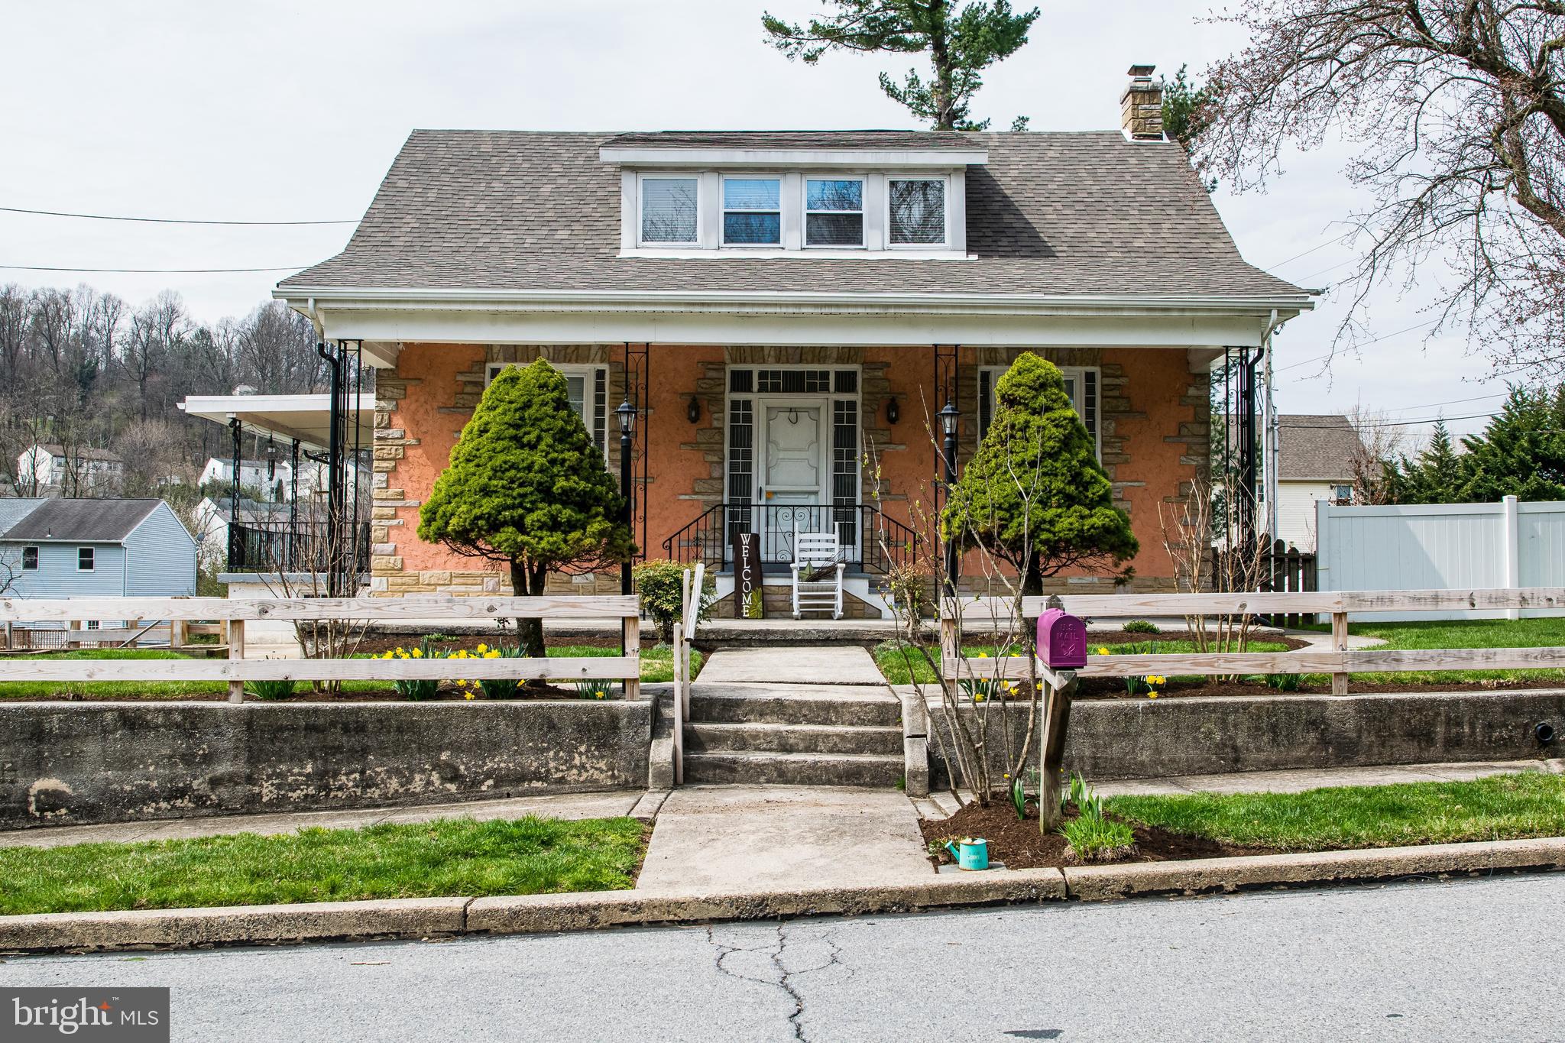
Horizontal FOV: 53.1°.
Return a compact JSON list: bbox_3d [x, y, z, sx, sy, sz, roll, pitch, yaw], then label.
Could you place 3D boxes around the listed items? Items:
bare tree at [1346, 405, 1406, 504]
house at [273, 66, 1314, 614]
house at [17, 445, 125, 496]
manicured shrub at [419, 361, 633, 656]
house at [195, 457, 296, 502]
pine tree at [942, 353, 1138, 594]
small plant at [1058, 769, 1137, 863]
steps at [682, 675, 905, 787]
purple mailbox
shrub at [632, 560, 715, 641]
[{"bbox_3d":[14.385,-0.443,38.000,1.900,4.754,1.900,0,-2,-1],"label":"bare tree"},{"bbox_3d":[0.047,-2.701,22.564,11.483,8.077,10.600,0,-2,-1],"label":"house"},{"bbox_3d":[-119.515,-8.965,262.967,9.131,7.199,13.128,-1,-3,30],"label":"house"},{"bbox_3d":[-1.743,0.012,10.650,1.470,2.220,1.470,0,-2,-1],"label":"manicured shrub"},{"bbox_3d":[-79.472,-6.006,231.566,6.217,6.174,11.672,-1,-3,35],"label":"house"},{"bbox_3d":[1.760,-0.025,10.700,1.340,2.256,1.340,0,-2,-1],"label":"pine tree"},{"bbox_3d":[1.630,1.519,8.100,0.400,0.405,0.400,0,-2,-1],"label":"small plant"},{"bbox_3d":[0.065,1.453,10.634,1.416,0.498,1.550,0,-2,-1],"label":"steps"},{"bbox_3d":[1.424,0.601,8.045,0.184,0.257,0.490,0,0,-1],"label":"purple mailbox"},{"bbox_3d":[-1.051,0.770,15.200,0.790,0.803,0.760,0,-2,-1],"label":"shrub"}]

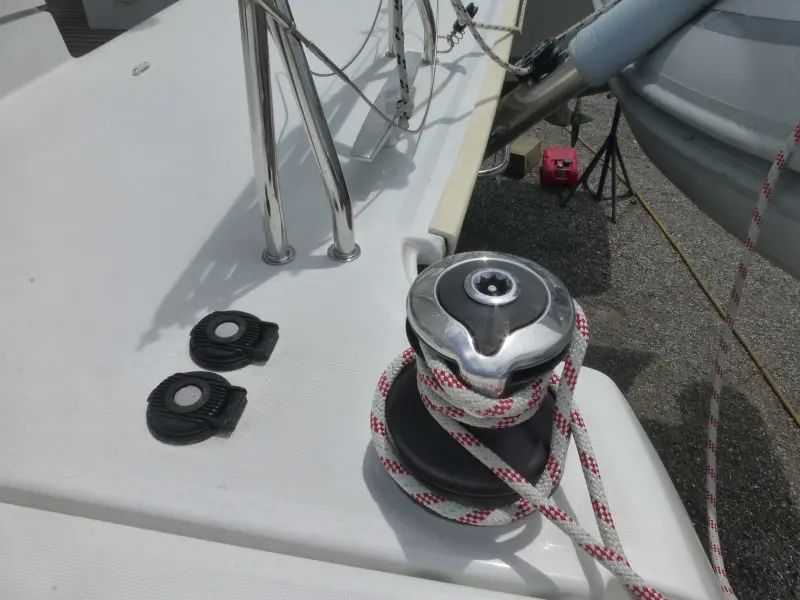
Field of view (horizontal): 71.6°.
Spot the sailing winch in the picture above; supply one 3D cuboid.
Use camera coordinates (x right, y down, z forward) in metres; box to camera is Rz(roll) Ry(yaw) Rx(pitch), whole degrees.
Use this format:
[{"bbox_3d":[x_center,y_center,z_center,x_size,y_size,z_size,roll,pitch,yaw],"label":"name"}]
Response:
[{"bbox_3d":[0.065,0.054,0.440,0.163,0.183,0.163,6,45,7],"label":"sailing winch"}]

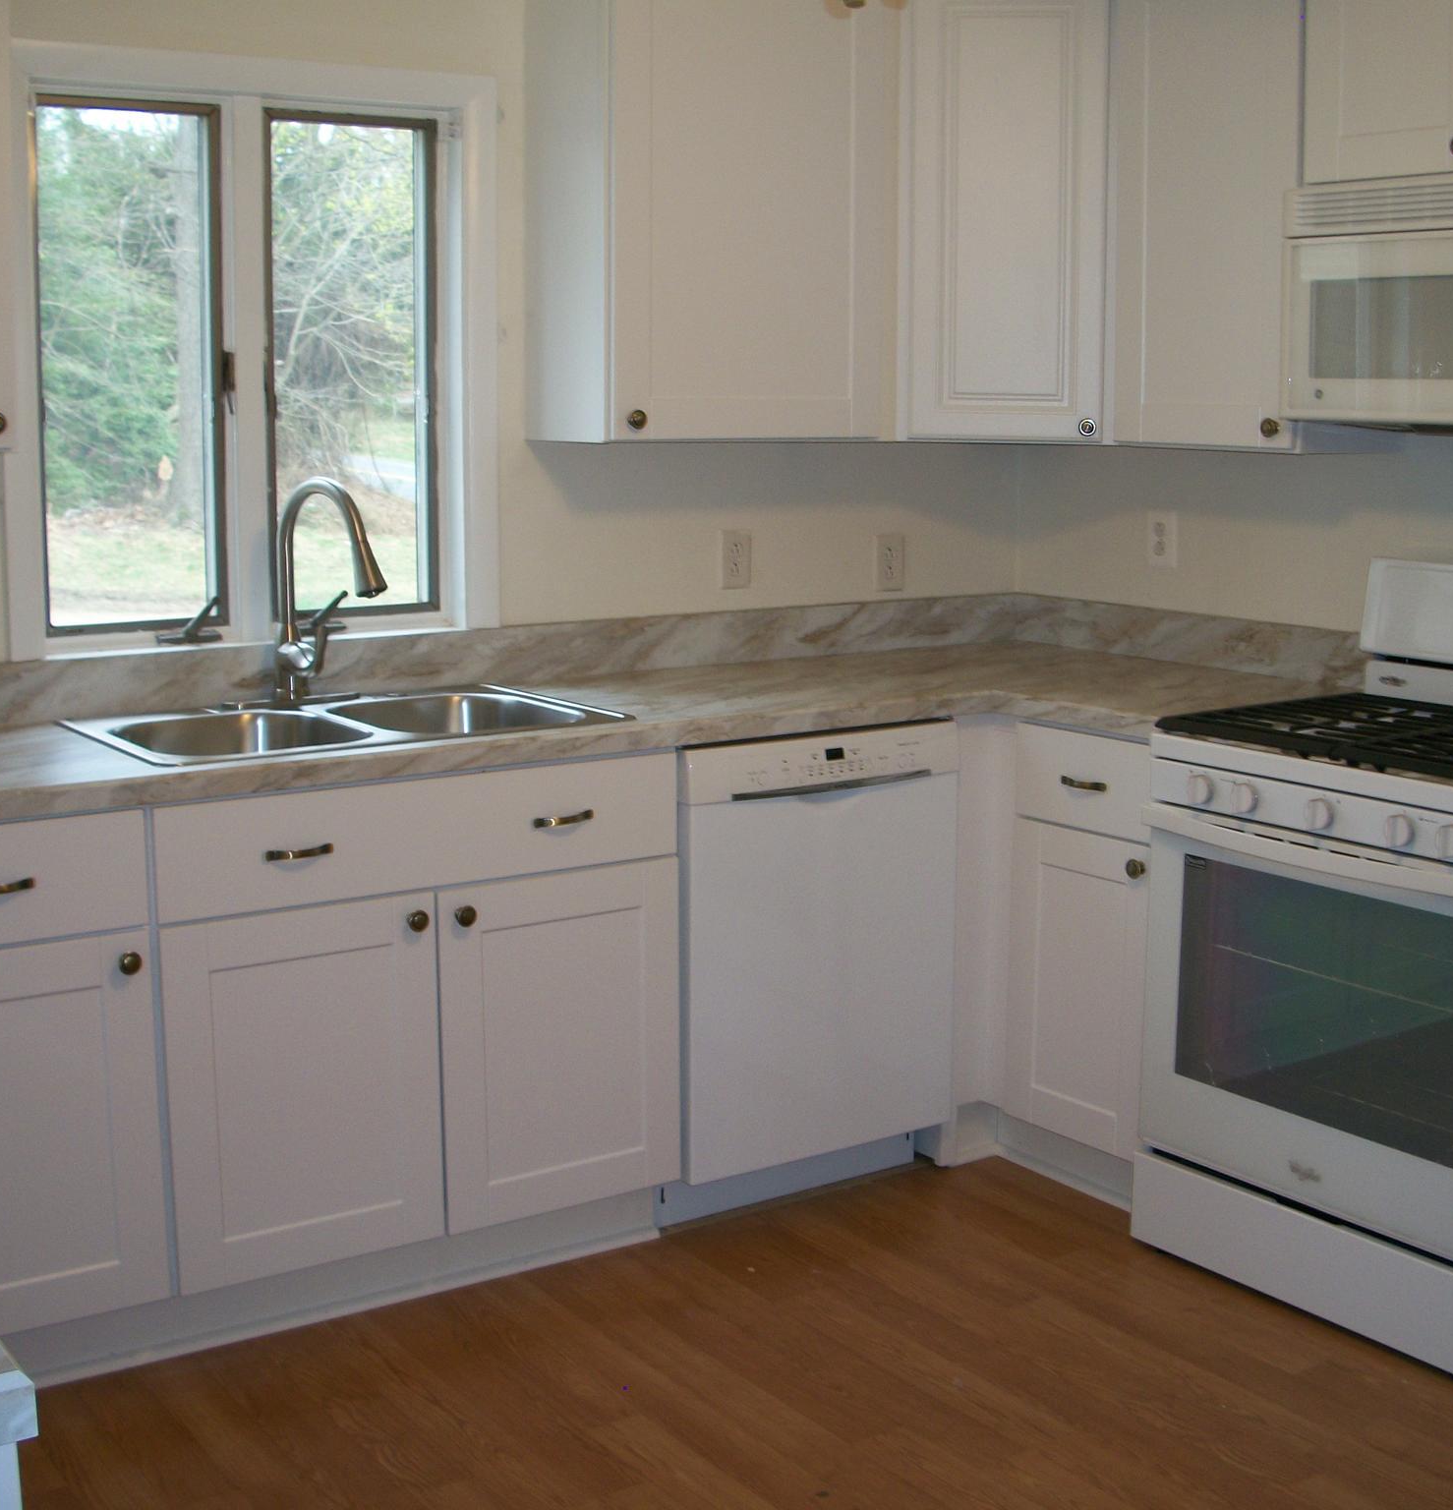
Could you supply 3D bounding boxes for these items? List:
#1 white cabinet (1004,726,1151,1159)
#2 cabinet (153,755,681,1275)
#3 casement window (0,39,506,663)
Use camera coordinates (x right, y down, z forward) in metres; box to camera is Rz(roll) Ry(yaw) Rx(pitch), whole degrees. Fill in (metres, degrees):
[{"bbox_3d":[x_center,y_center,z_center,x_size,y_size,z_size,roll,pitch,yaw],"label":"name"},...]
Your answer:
[{"bbox_3d":[0.882,0.307,3.793,0.600,0.755,0.378,-6,11,-34],"label":"white cabinet"},{"bbox_3d":[-0.620,0.368,3.442,0.904,0.758,0.605,-6,11,-34],"label":"cabinet"},{"bbox_3d":[-0.835,-0.700,3.561,0.949,1.034,0.110,-6,11,-34],"label":"casement window"}]

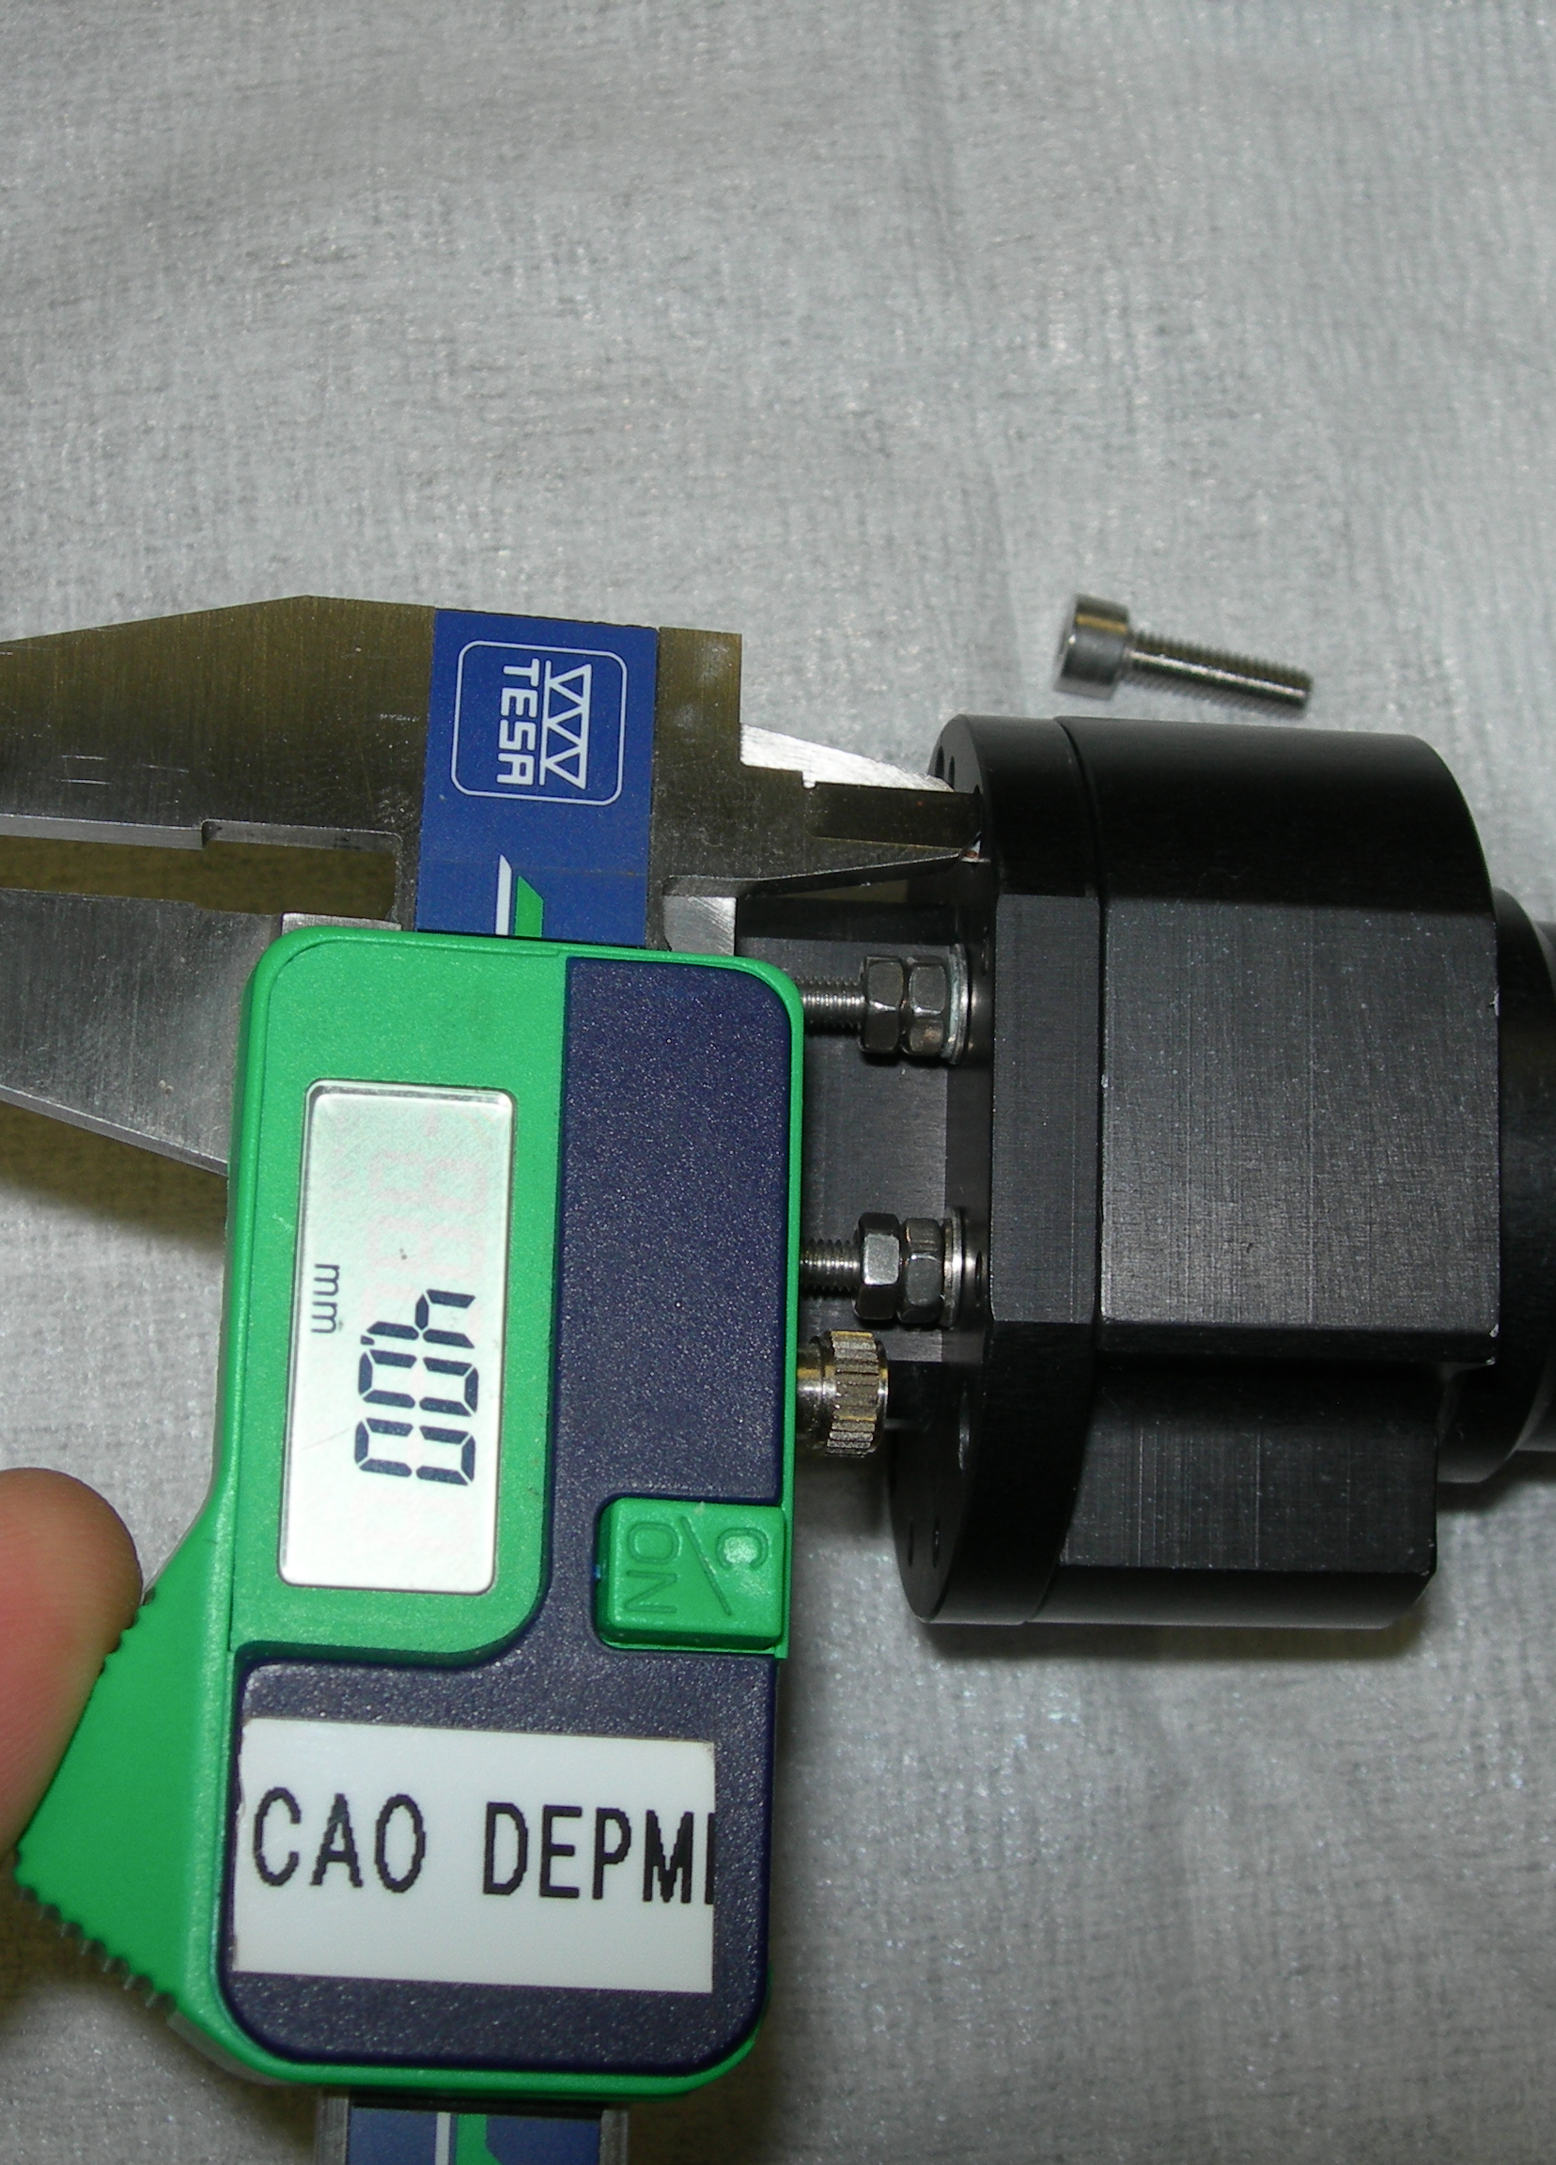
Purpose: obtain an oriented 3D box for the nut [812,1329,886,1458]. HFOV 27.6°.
[{"bbox_3d":[0.004,0.018,0.180,0.004,0.007,0.007,2,79,-4],"label":"nut"}]

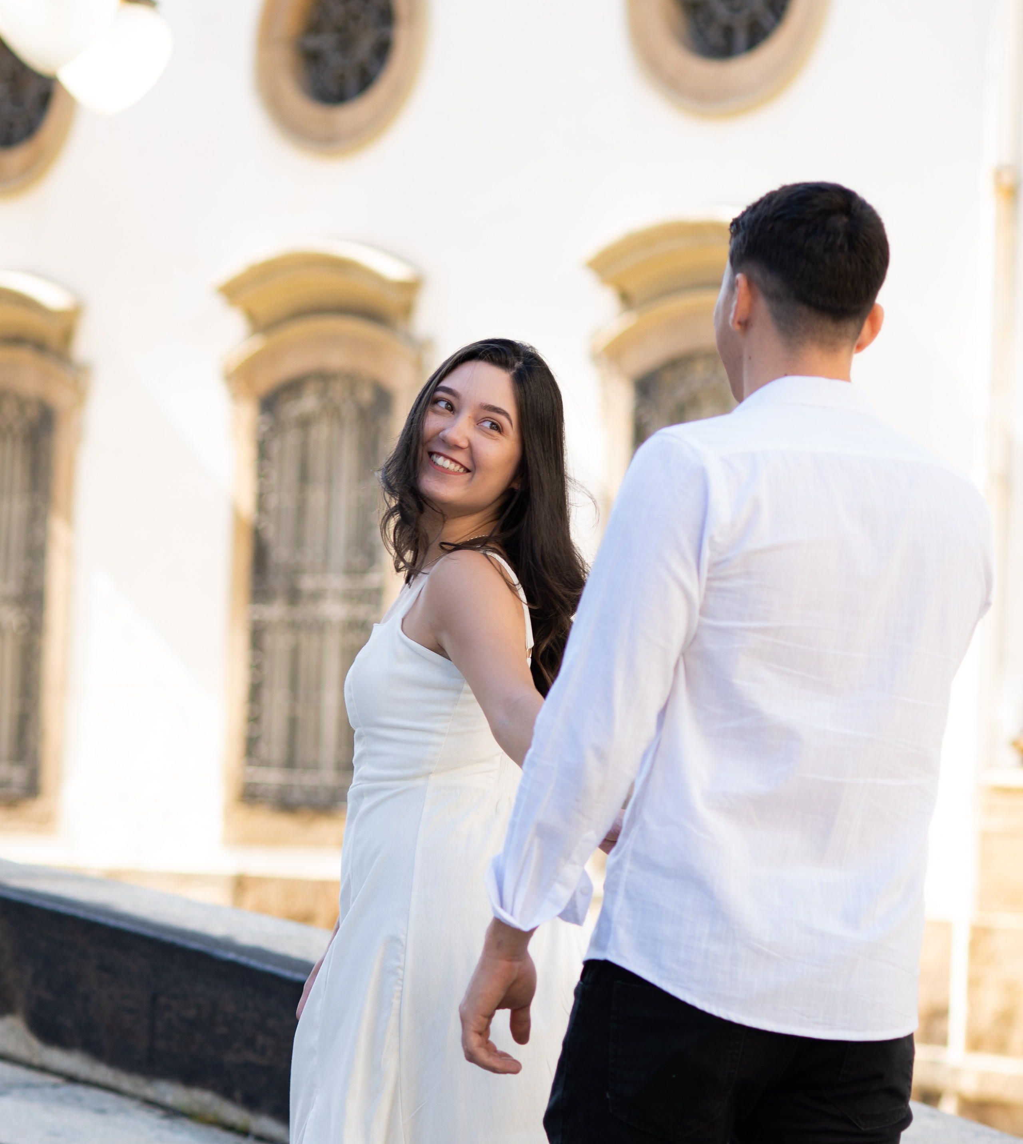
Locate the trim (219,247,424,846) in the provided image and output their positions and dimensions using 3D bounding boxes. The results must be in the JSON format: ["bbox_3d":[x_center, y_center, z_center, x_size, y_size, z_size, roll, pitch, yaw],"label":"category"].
[{"bbox_3d":[-1.246,-0.163,33.912,0.380,3.820,1.800,4,-3,-41],"label":"trim"}]

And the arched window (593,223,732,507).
[{"bbox_3d":[1.072,-0.181,31.237,0.380,3.820,1.800,4,-3,-41],"label":"arched window"}]

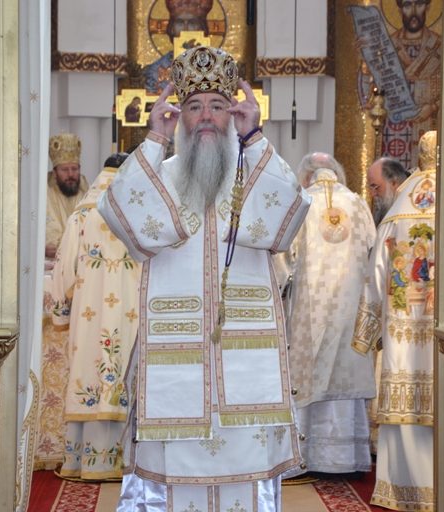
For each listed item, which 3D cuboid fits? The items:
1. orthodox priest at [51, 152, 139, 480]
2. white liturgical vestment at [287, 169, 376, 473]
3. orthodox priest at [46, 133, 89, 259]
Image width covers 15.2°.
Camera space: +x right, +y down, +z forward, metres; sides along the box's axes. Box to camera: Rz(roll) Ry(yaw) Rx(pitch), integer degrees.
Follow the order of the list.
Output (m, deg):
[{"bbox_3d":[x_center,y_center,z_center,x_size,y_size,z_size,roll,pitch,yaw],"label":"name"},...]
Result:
[{"bbox_3d":[-0.585,0.342,8.500,0.600,1.599,0.460,1,0,6],"label":"orthodox priest"},{"bbox_3d":[0.559,0.306,8.500,0.580,1.670,0.480,1,0,-9],"label":"white liturgical vestment"},{"bbox_3d":[-0.966,0.187,10.200,0.600,1.900,0.480,1,0,-16],"label":"orthodox priest"}]

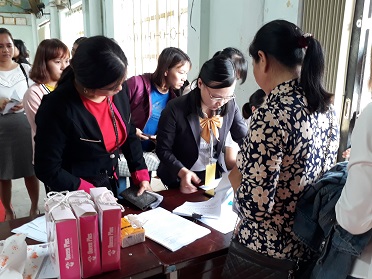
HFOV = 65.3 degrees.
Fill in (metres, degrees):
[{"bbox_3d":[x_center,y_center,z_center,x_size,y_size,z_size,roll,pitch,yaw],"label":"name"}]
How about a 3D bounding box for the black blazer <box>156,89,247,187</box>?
[{"bbox_3d":[0.100,-0.015,1.660,0.500,0.550,0.400,-4,11,-25],"label":"black blazer"}]

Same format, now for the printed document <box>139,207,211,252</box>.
[{"bbox_3d":[-0.080,0.332,1.123,0.297,0.012,0.210,10,13,42],"label":"printed document"}]

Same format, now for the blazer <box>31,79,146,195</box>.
[{"bbox_3d":[-0.455,-0.025,1.410,0.480,0.550,0.390,-6,12,-35],"label":"blazer"}]

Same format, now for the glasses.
[{"bbox_3d":[0.162,-0.252,1.550,0.140,0.045,0.140,0,39,-33],"label":"glasses"}]

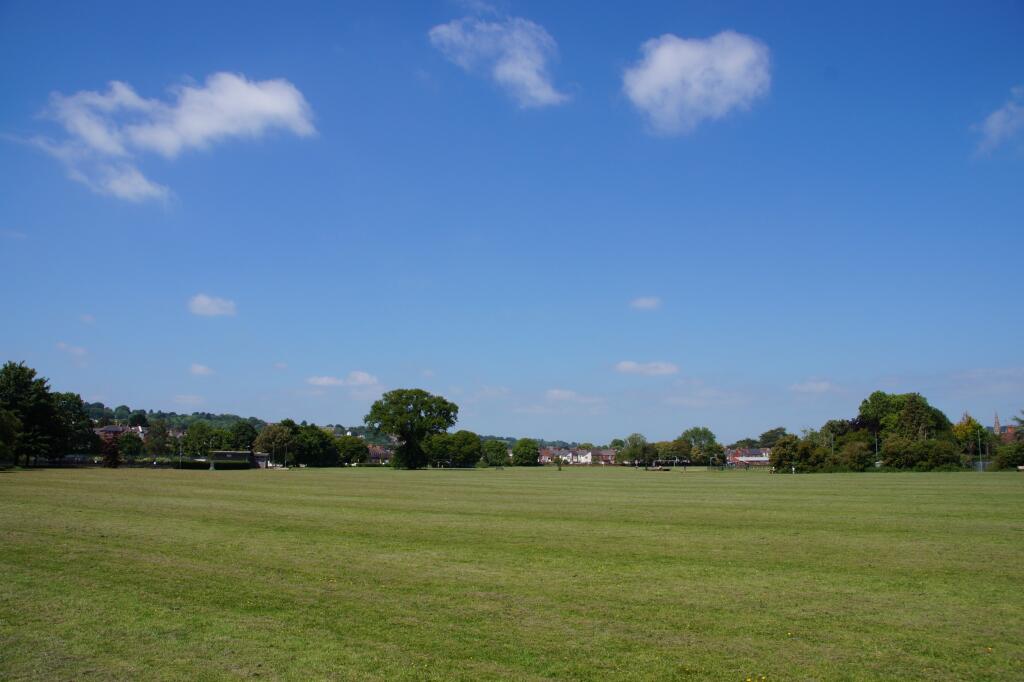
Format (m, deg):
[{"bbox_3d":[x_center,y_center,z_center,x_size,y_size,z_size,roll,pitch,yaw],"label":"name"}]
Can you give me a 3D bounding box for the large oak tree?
[{"bbox_3d":[-24.870,21.780,190.000,22.800,20.000,21.660,1,-9,-7],"label":"large oak tree"}]

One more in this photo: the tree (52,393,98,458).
[{"bbox_3d":[-87.550,17.620,154.150,9.440,15.360,8.970,0,-9,0],"label":"tree"}]

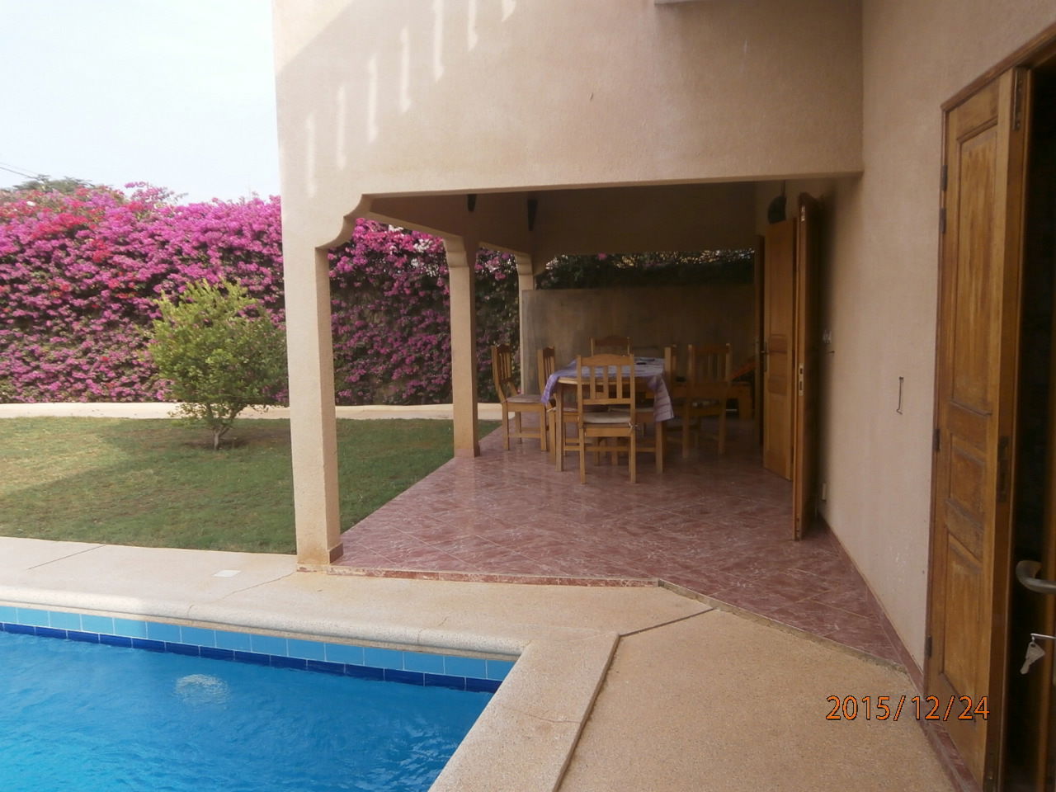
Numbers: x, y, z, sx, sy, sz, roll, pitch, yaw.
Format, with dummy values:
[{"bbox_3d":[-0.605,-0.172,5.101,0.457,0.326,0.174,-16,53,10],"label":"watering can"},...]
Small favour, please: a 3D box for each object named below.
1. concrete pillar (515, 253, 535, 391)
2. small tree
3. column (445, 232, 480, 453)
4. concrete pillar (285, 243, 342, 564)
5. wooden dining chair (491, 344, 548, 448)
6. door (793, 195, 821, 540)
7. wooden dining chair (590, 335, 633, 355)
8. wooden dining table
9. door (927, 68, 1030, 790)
[{"bbox_3d":[-0.008,-0.884,11.087,0.200,2.170,0.220,0,6,11],"label":"concrete pillar"},{"bbox_3d":[-3.425,-0.355,8.782,1.450,1.880,1.400,-4,7,-21],"label":"small tree"},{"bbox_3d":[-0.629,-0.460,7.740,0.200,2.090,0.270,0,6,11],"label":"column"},{"bbox_3d":[-1.226,0.042,4.520,0.190,1.820,0.215,0,6,11],"label":"concrete pillar"},{"bbox_3d":[-0.047,0.004,8.161,0.530,1.050,0.450,1,7,16],"label":"wooden dining chair"},{"bbox_3d":[1.746,-0.180,4.916,0.045,2.050,0.560,2,7,30],"label":"door"},{"bbox_3d":[0.968,-0.142,9.301,0.450,1.050,0.500,0,6,11],"label":"wooden dining chair"},{"bbox_3d":[0.912,0.130,7.982,1.070,0.800,2.420,0,6,11],"label":"wooden dining table"},{"bbox_3d":[1.440,0.109,2.580,0.048,2.120,0.540,0,6,11],"label":"door"}]

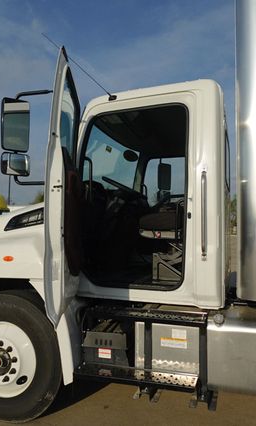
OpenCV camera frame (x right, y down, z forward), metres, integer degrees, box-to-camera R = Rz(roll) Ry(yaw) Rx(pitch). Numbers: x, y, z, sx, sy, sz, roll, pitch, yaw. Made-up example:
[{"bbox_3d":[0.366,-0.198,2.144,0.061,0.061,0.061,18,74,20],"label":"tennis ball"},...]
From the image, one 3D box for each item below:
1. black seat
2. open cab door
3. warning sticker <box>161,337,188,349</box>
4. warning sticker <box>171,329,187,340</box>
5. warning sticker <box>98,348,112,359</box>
[{"bbox_3d":[0.466,-0.090,3.071,0.600,0.740,0.520,-1,-3,17],"label":"black seat"},{"bbox_3d":[-0.340,-0.118,2.317,0.140,1.481,0.904,0,-2,3],"label":"open cab door"},{"bbox_3d":[0.339,0.957,2.605,0.193,0.064,0.003,-1,-3,17],"label":"warning sticker"},{"bbox_3d":[0.377,0.886,2.596,0.103,0.068,0.003,-1,-3,17],"label":"warning sticker"},{"bbox_3d":[-0.174,1.082,2.732,0.104,0.074,0.003,-1,-3,17],"label":"warning sticker"}]

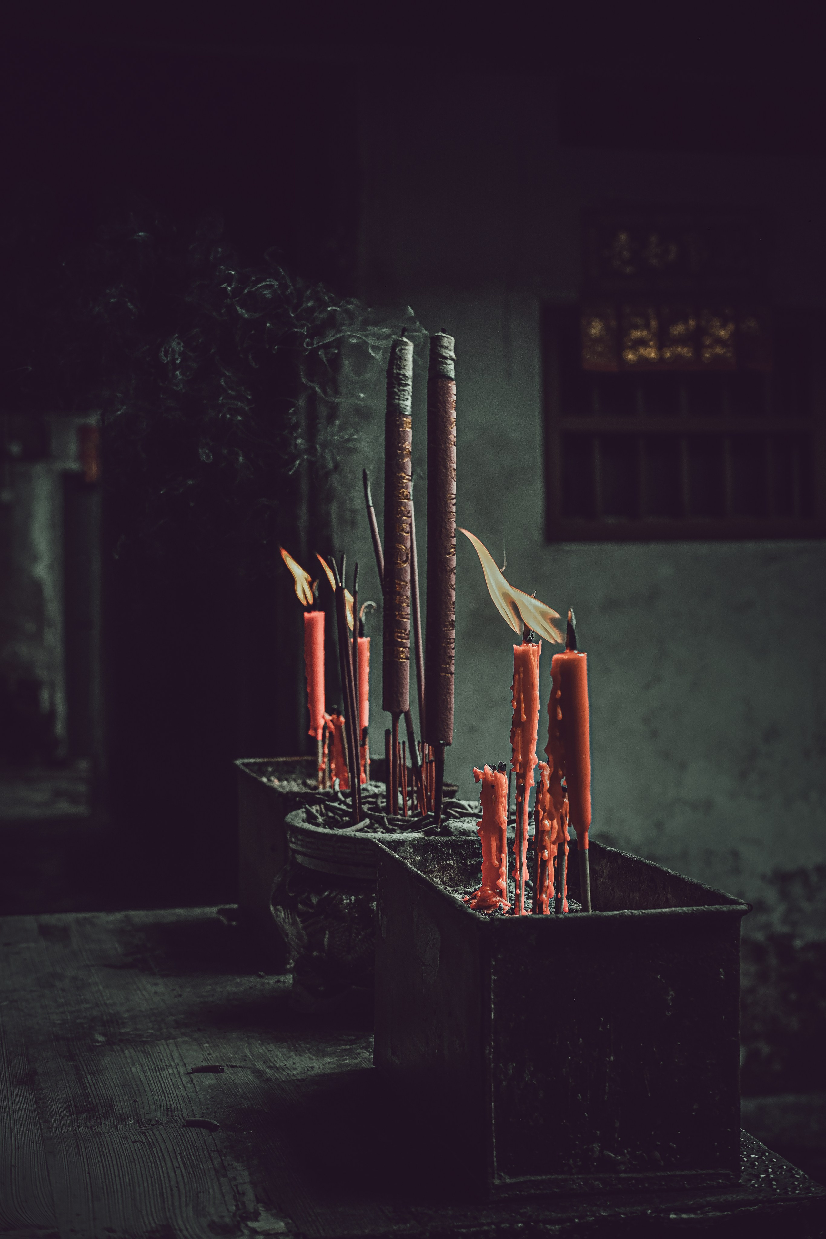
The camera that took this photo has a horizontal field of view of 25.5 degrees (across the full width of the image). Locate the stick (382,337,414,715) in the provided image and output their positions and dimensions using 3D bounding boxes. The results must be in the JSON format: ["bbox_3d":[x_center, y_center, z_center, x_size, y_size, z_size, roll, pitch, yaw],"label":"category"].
[{"bbox_3d":[-0.012,-0.083,1.620,0.024,0.335,0.024,1,3,0],"label":"stick"}]

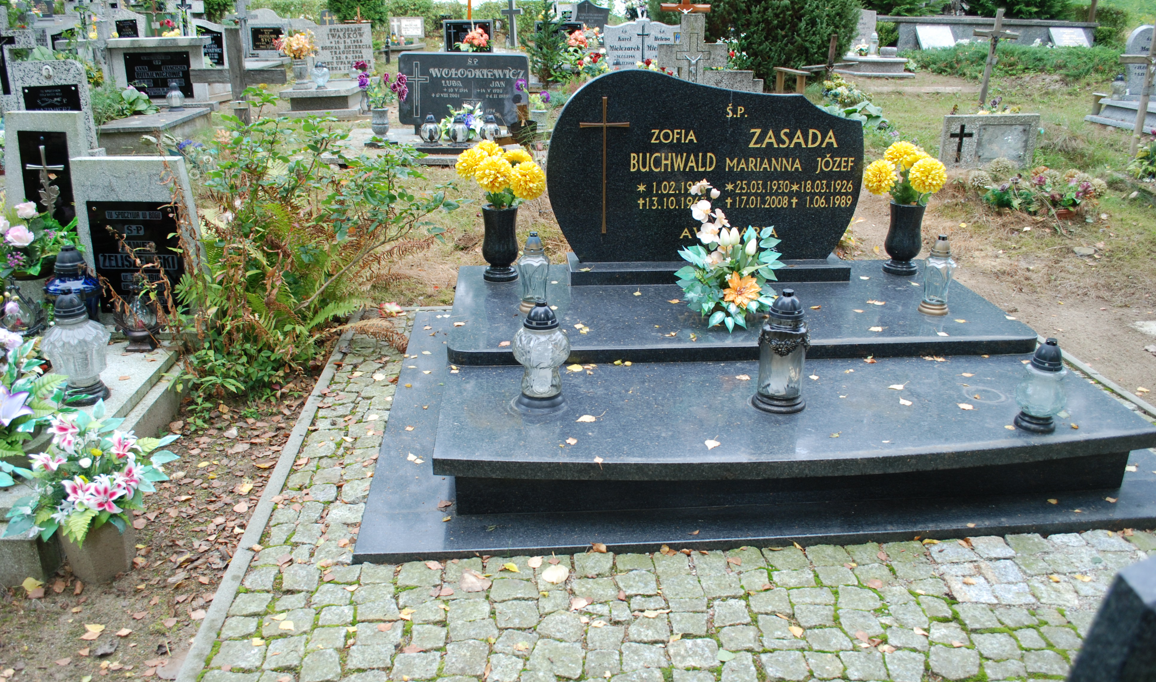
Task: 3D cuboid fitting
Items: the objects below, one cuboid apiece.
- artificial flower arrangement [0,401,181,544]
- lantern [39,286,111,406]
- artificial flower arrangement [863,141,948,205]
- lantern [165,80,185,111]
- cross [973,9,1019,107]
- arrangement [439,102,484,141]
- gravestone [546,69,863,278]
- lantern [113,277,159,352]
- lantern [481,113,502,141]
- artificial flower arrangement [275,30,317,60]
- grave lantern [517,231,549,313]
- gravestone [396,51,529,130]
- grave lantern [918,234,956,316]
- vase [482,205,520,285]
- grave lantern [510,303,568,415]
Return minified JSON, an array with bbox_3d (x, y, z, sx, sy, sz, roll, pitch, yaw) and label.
[{"bbox_3d":[-1.345,0.361,2.392,0.450,0.360,0.390,-1,22,-5],"label":"artificial flower arrangement"},{"bbox_3d":[-1.615,0.014,2.791,0.200,0.365,0.200,-1,21,-5],"label":"lantern"},{"bbox_3d":[1.334,-0.686,3.545,0.330,0.260,0.290,-1,22,-4],"label":"artificial flower arrangement"},{"bbox_3d":[-3.908,-2.370,8.423,0.185,0.265,0.185,-1,22,-4],"label":"lantern"},{"bbox_3d":[5.795,-3.959,12.200,0.680,1.330,0.090,-1,21,-9],"label":"cross"},{"bbox_3d":[-1.060,-1.992,7.900,0.400,0.330,0.300,-1,21,-5],"label":"arrangement"},{"bbox_3d":[0.597,-0.825,4.124,1.496,0.889,0.085,-1,22,-5],"label":"gravestone"},{"bbox_3d":[-1.524,-0.091,2.998,0.160,0.250,0.145,-1,22,-4],"label":"lantern"},{"bbox_3d":[-0.760,-1.843,7.559,0.185,0.260,0.185,-1,22,-4],"label":"lantern"},{"bbox_3d":[-3.344,-3.514,10.300,0.460,0.350,0.380,-1,22,-5],"label":"artificial flower arrangement"},{"bbox_3d":[-0.172,-0.264,3.321,0.120,0.295,0.120,-1,21,-5],"label":"grave lantern"},{"bbox_3d":[-1.112,-2.414,8.350,1.260,0.710,0.100,1,22,2],"label":"gravestone"},{"bbox_3d":[1.393,-0.256,3.345,0.120,0.295,0.120,-1,21,-5],"label":"grave lantern"},{"bbox_3d":[-0.331,-0.417,3.705,0.152,0.302,0.152,-1,21,-5],"label":"vase"},{"bbox_3d":[-0.107,0.040,2.558,0.168,0.313,0.168,-1,22,-4],"label":"grave lantern"}]

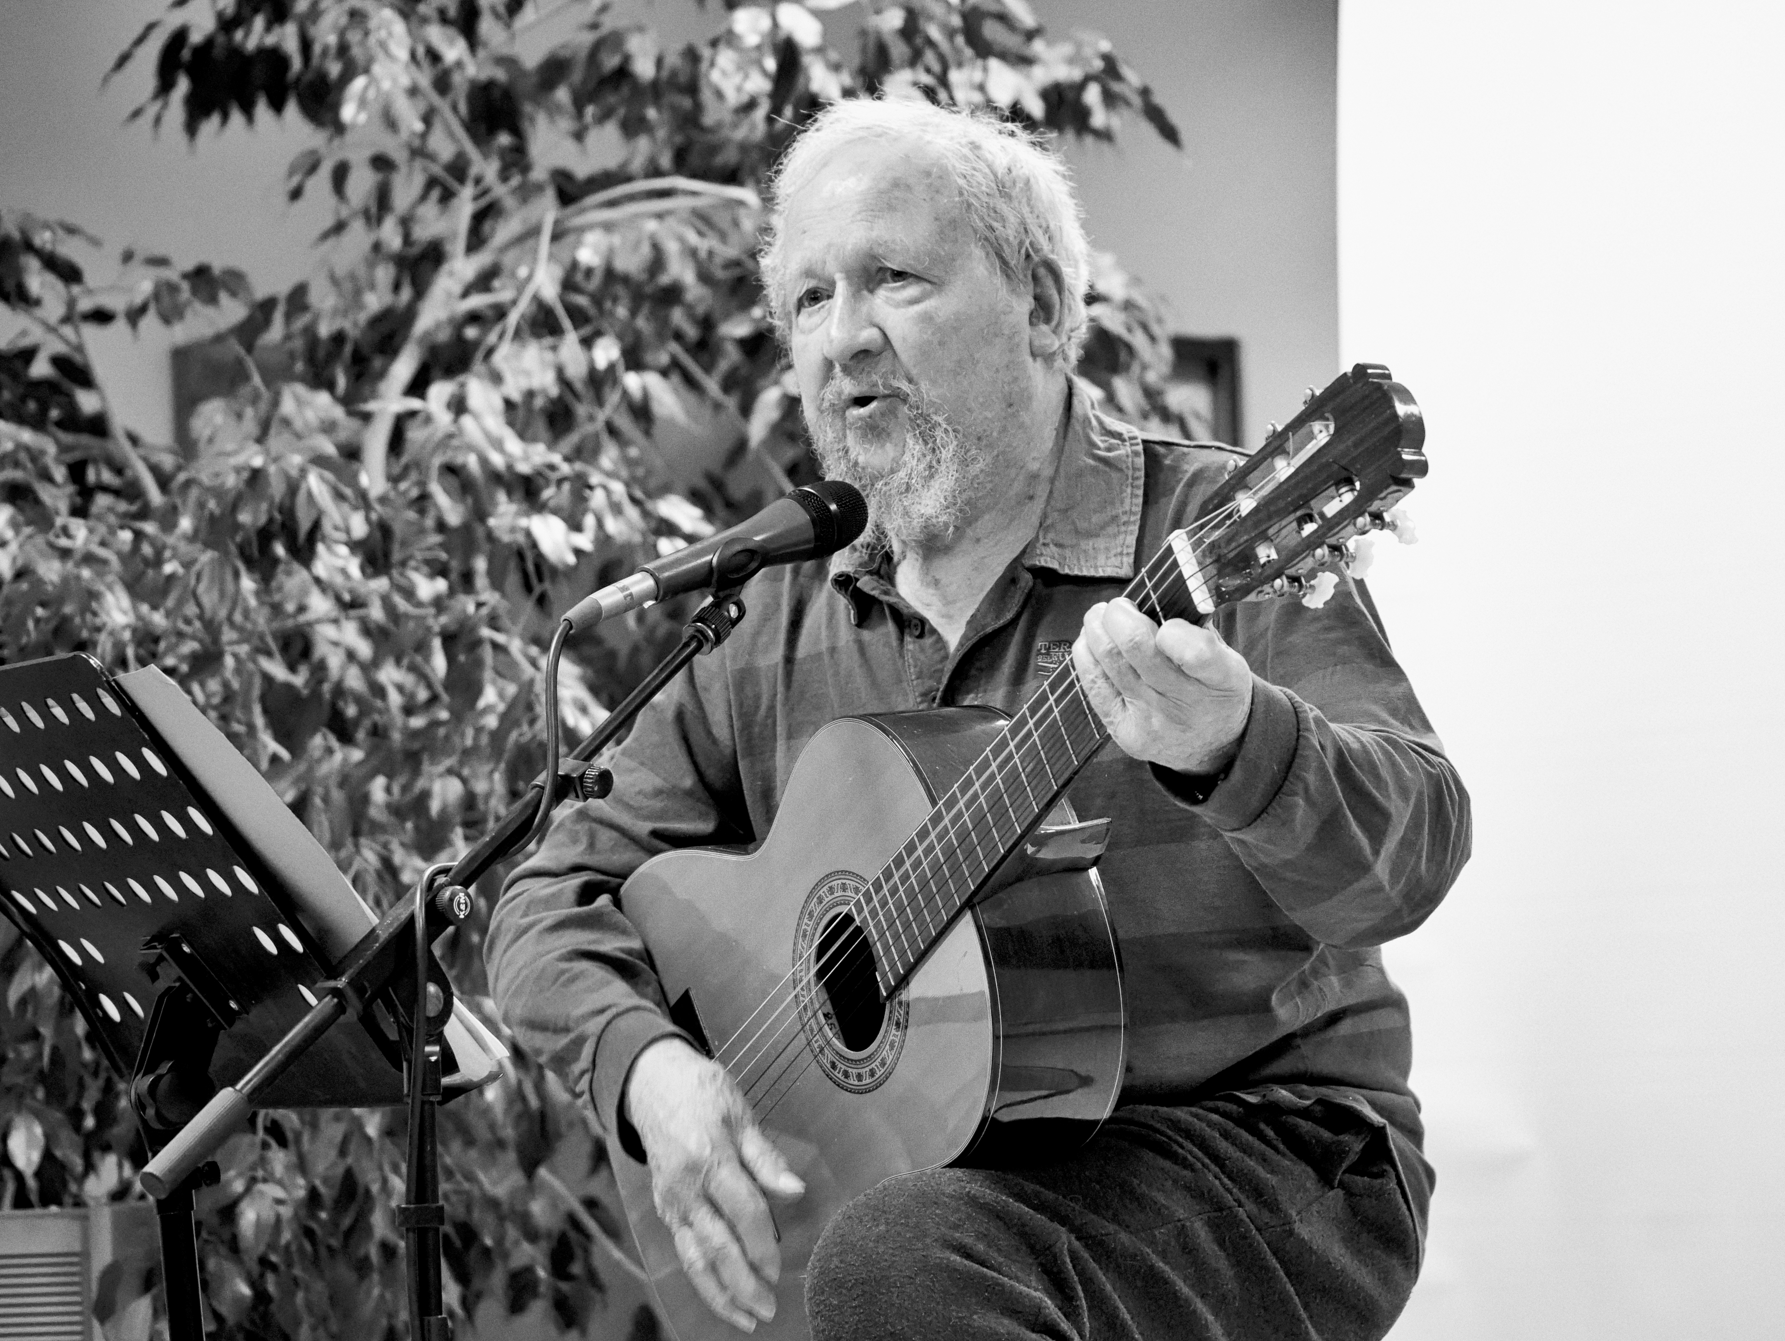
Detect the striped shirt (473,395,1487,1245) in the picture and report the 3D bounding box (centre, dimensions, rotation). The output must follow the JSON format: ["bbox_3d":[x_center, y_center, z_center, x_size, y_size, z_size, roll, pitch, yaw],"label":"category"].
[{"bbox_3d":[0.075,0.090,4.500,0.640,0.570,0.500,0,-1,34],"label":"striped shirt"}]

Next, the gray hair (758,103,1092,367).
[{"bbox_3d":[0.020,-0.282,4.500,0.195,0.180,0.210,-5,-6,33],"label":"gray hair"}]

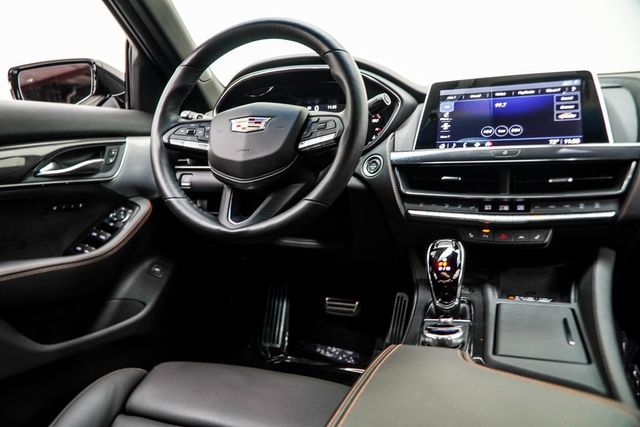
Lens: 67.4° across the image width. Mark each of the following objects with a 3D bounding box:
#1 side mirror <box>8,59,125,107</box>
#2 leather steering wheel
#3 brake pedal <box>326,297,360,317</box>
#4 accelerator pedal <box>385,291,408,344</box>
[{"bbox_3d":[-0.562,-0.277,1.112,0.245,0.132,0.125,-1,13,8],"label":"side mirror"},{"bbox_3d":[-0.098,-0.133,0.785,0.373,0.373,0.095,1,-12,18],"label":"leather steering wheel"},{"bbox_3d":[0.058,0.240,1.227,0.092,0.048,0.025,1,-21,18],"label":"brake pedal"},{"bbox_3d":[0.201,0.292,1.262,0.043,0.158,0.025,10,-13,17],"label":"accelerator pedal"}]

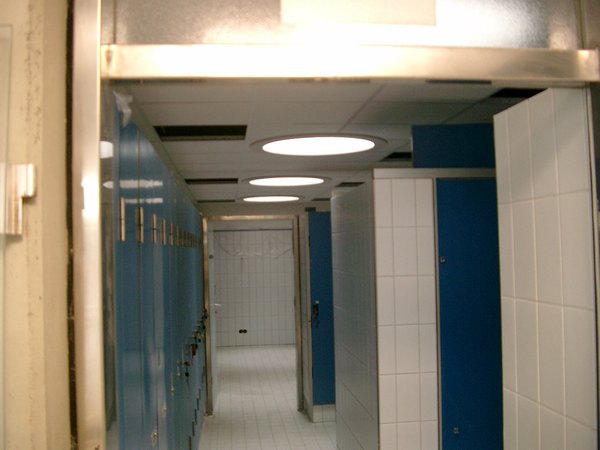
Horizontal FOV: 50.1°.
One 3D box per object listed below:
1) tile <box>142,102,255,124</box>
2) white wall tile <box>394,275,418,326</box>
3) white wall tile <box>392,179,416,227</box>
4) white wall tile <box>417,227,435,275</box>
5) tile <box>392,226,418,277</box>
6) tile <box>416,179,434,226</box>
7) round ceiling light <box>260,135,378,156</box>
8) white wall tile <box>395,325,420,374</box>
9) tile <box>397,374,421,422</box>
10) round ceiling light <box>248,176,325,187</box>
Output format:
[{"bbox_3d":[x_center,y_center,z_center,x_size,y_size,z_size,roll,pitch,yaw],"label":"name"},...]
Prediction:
[{"bbox_3d":[-0.475,-0.529,2.993,0.490,0.020,0.480,-1,-2,-7],"label":"tile"},{"bbox_3d":[0.547,0.388,3.315,0.122,0.246,0.010,-1,-2,-7],"label":"white wall tile"},{"bbox_3d":[0.538,-0.111,3.335,0.122,0.246,0.010,-1,-2,-7],"label":"white wall tile"},{"bbox_3d":[0.651,0.137,3.338,0.092,0.246,0.010,-1,-2,-7],"label":"white wall tile"},{"bbox_3d":[0.543,0.139,3.325,0.122,0.246,0.010,-1,-2,-7],"label":"tile"},{"bbox_3d":[0.647,-0.112,3.348,0.092,0.246,0.010,-1,-2,-7],"label":"tile"},{"bbox_3d":[0.117,-0.487,4.000,0.700,0.050,0.700,-1,-2,-7],"label":"round ceiling light"},{"bbox_3d":[0.551,0.638,3.304,0.122,0.246,0.010,-1,-2,-7],"label":"white wall tile"},{"bbox_3d":[0.555,0.888,3.294,0.122,0.246,0.010,-1,-2,-7],"label":"tile"},{"bbox_3d":[-0.123,-0.401,5.992,0.700,0.050,0.700,-1,-2,-7],"label":"round ceiling light"}]

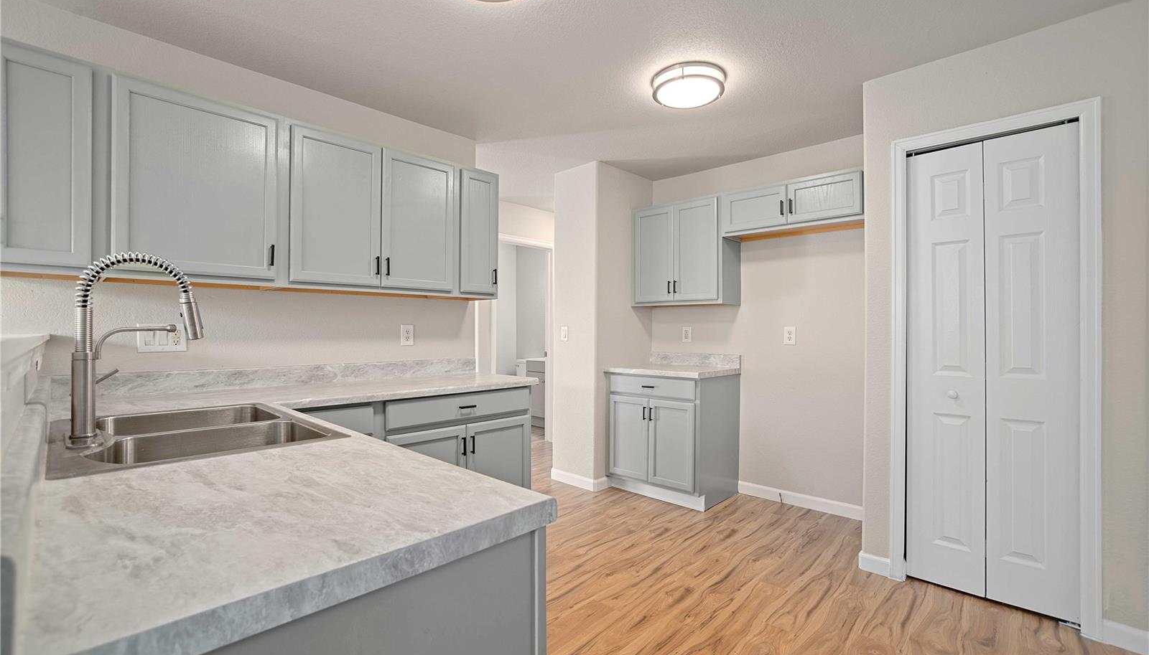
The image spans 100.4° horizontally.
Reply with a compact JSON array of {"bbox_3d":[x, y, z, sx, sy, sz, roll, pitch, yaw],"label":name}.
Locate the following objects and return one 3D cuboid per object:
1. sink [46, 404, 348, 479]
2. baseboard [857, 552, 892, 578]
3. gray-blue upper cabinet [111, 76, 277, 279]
[{"bbox_3d":[-1.054,0.376,1.309,0.790,0.198,0.535,0,0,45],"label":"sink"},{"bbox_3d":[1.464,1.165,2.341,0.135,0.090,0.018,0,0,42],"label":"baseboard"},{"bbox_3d":[-1.579,-0.552,2.003,0.525,0.715,0.325,0,0,-44],"label":"gray-blue upper cabinet"}]

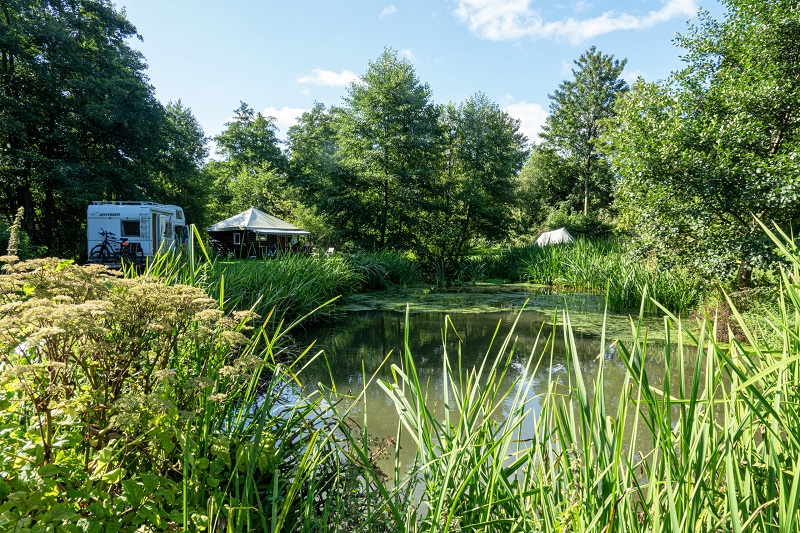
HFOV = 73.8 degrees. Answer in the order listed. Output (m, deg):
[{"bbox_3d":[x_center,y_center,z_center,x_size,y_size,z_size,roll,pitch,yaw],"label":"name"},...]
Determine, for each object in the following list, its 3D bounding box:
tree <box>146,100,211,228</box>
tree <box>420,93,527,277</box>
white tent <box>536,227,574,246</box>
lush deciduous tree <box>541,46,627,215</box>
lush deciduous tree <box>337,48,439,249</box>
[{"bbox_3d":[-13.832,-5.632,33.000,5.000,9.273,5.200,0,3,0],"label":"tree"},{"bbox_3d":[3.399,-3.728,25.000,5.000,8.758,4.800,0,3,0],"label":"tree"},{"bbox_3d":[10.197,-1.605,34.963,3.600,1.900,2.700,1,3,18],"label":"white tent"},{"bbox_3d":[15.487,-10.381,45.000,7.400,16.355,7.200,0,3,0],"label":"lush deciduous tree"},{"bbox_3d":[-0.733,-7.269,34.000,6.700,13.249,6.500,0,3,0],"label":"lush deciduous tree"}]

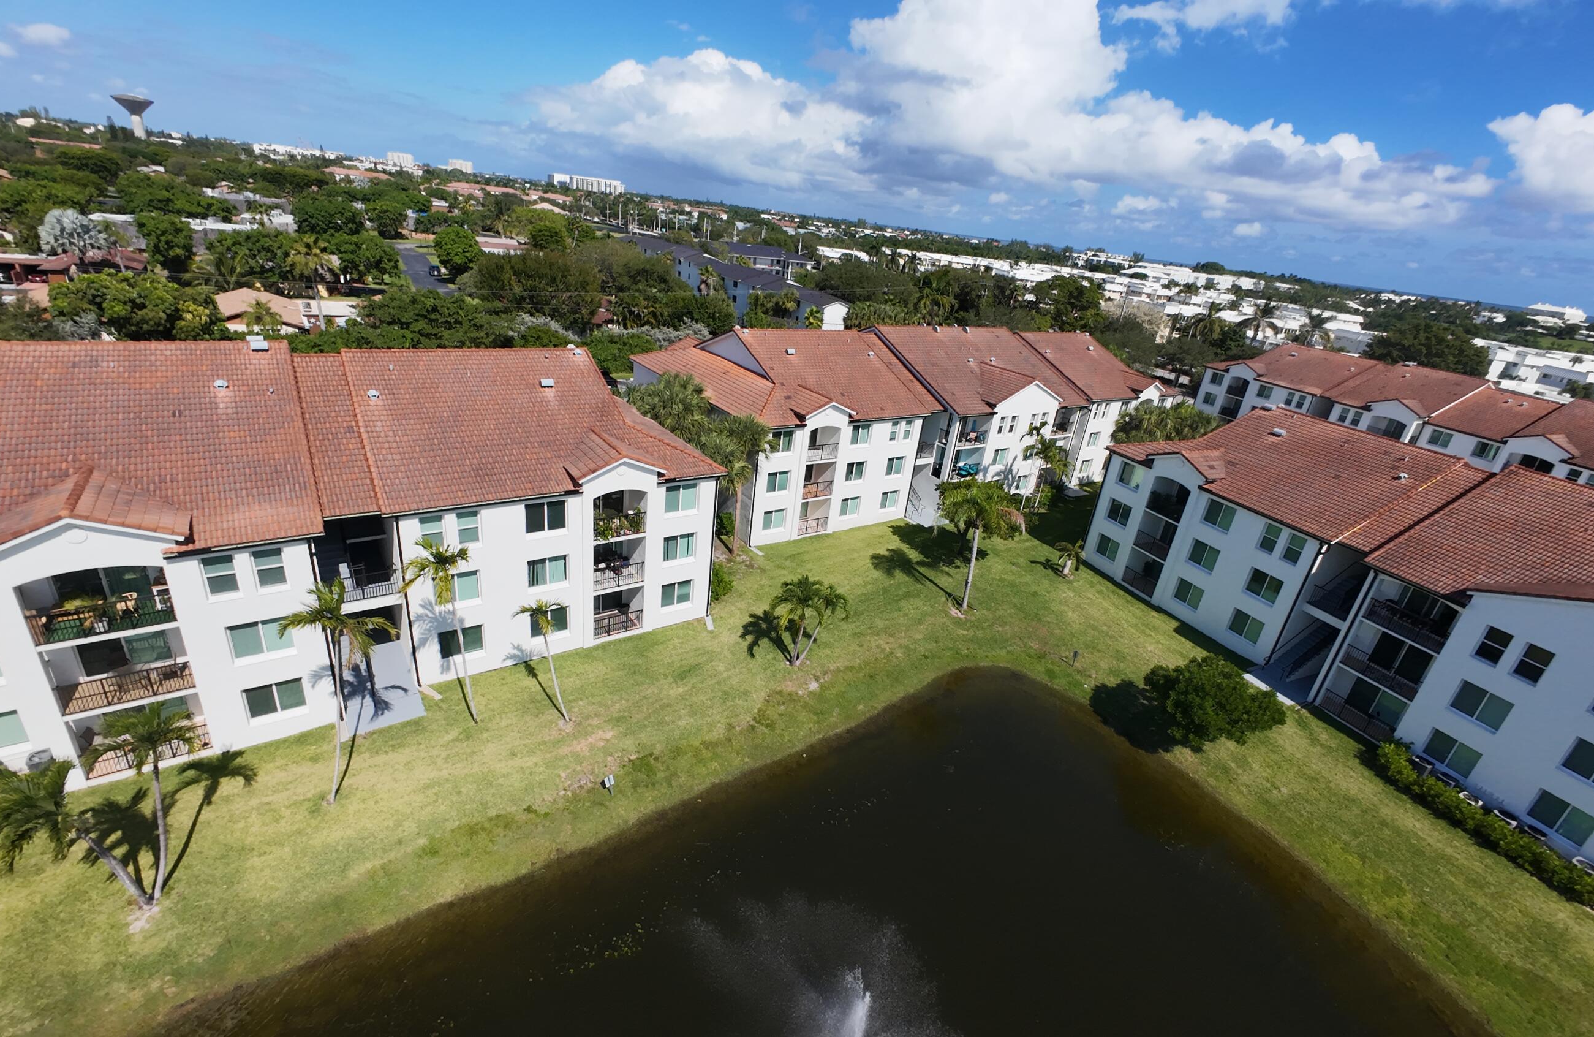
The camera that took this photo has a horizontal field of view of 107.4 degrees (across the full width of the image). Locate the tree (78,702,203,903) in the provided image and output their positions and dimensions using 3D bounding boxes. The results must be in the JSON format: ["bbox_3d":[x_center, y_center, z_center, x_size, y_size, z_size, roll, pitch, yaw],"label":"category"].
[{"bbox_3d":[-18.925,8.215,17.106,2.500,5.300,2.500,22,28,29],"label":"tree"}]

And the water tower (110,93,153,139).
[{"bbox_3d":[-511.526,-304.359,456.297,23.000,42.000,23.000,-17,34,-42],"label":"water tower"}]

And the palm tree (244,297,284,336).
[{"bbox_3d":[-61.075,-22.562,67.800,3.700,5.600,3.700,-14,32,-38],"label":"palm tree"}]

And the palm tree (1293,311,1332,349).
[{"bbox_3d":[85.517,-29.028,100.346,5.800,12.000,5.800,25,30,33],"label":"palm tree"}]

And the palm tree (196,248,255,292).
[{"bbox_3d":[-77.205,-32.526,80.233,6.300,8.000,6.300,-15,33,-40],"label":"palm tree"}]

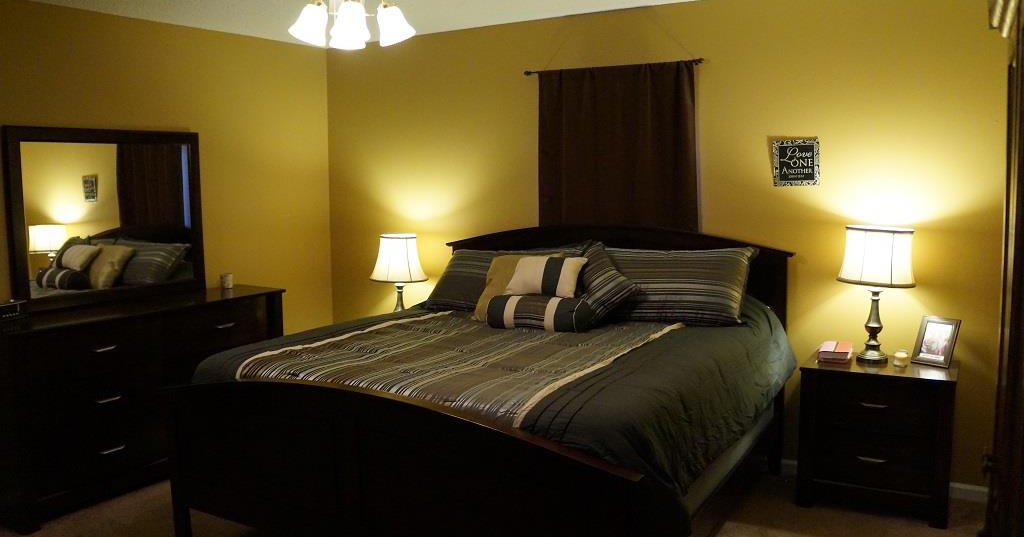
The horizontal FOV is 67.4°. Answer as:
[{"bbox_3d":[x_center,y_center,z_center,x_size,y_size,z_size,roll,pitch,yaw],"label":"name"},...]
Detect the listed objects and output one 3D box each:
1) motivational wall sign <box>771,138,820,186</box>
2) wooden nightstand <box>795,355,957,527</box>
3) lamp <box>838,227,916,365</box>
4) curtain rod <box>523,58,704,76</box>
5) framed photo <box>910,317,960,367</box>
[{"bbox_3d":[1.455,-0.541,3.927,0.224,0.239,0.020,3,7,31],"label":"motivational wall sign"},{"bbox_3d":[1.762,0.802,3.706,0.643,0.678,0.418,3,7,30],"label":"wooden nightstand"},{"bbox_3d":[1.731,0.132,3.655,0.342,0.663,0.342,3,7,31],"label":"lamp"},{"bbox_3d":[0.547,-1.143,4.364,1.109,0.041,0.051,3,7,31],"label":"curtain rod"},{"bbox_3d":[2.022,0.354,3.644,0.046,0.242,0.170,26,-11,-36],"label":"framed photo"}]

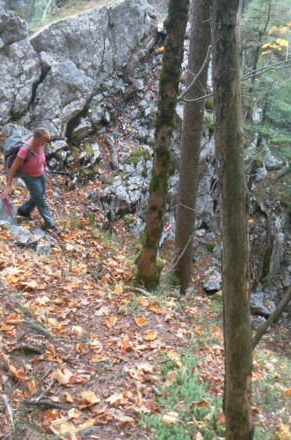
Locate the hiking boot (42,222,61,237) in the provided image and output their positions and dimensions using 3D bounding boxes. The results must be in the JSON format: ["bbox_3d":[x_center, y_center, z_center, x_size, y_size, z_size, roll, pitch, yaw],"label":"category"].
[{"bbox_3d":[-1.394,0.142,8.850,0.300,0.160,0.115,23,20,27],"label":"hiking boot"}]

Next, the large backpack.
[{"bbox_3d":[-1.955,-1.020,9.100,0.330,0.560,0.360,23,20,27],"label":"large backpack"}]

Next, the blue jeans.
[{"bbox_3d":[-1.665,-0.310,8.980,0.520,0.880,0.380,6,12,31],"label":"blue jeans"}]

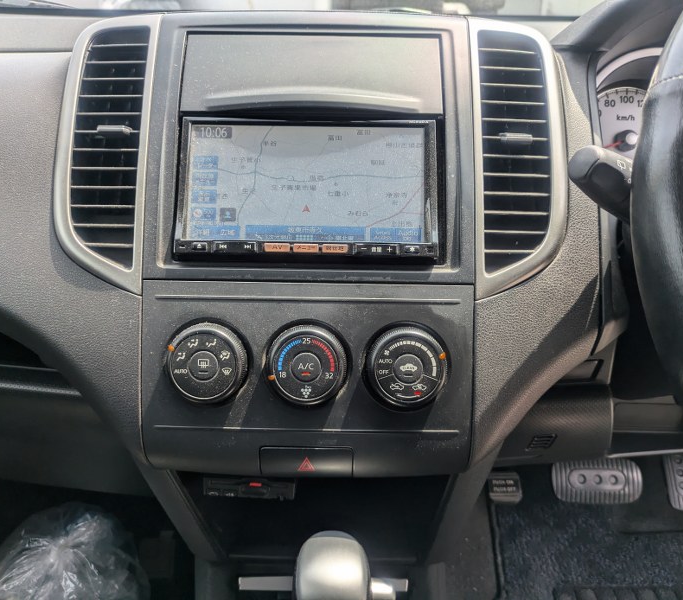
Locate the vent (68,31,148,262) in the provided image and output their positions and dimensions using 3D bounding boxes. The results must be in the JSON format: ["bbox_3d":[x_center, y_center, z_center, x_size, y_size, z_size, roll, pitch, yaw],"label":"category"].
[{"bbox_3d":[-0.163,-0.107,0.407,0.052,0.173,0.025,1,-9,14],"label":"vent"}]

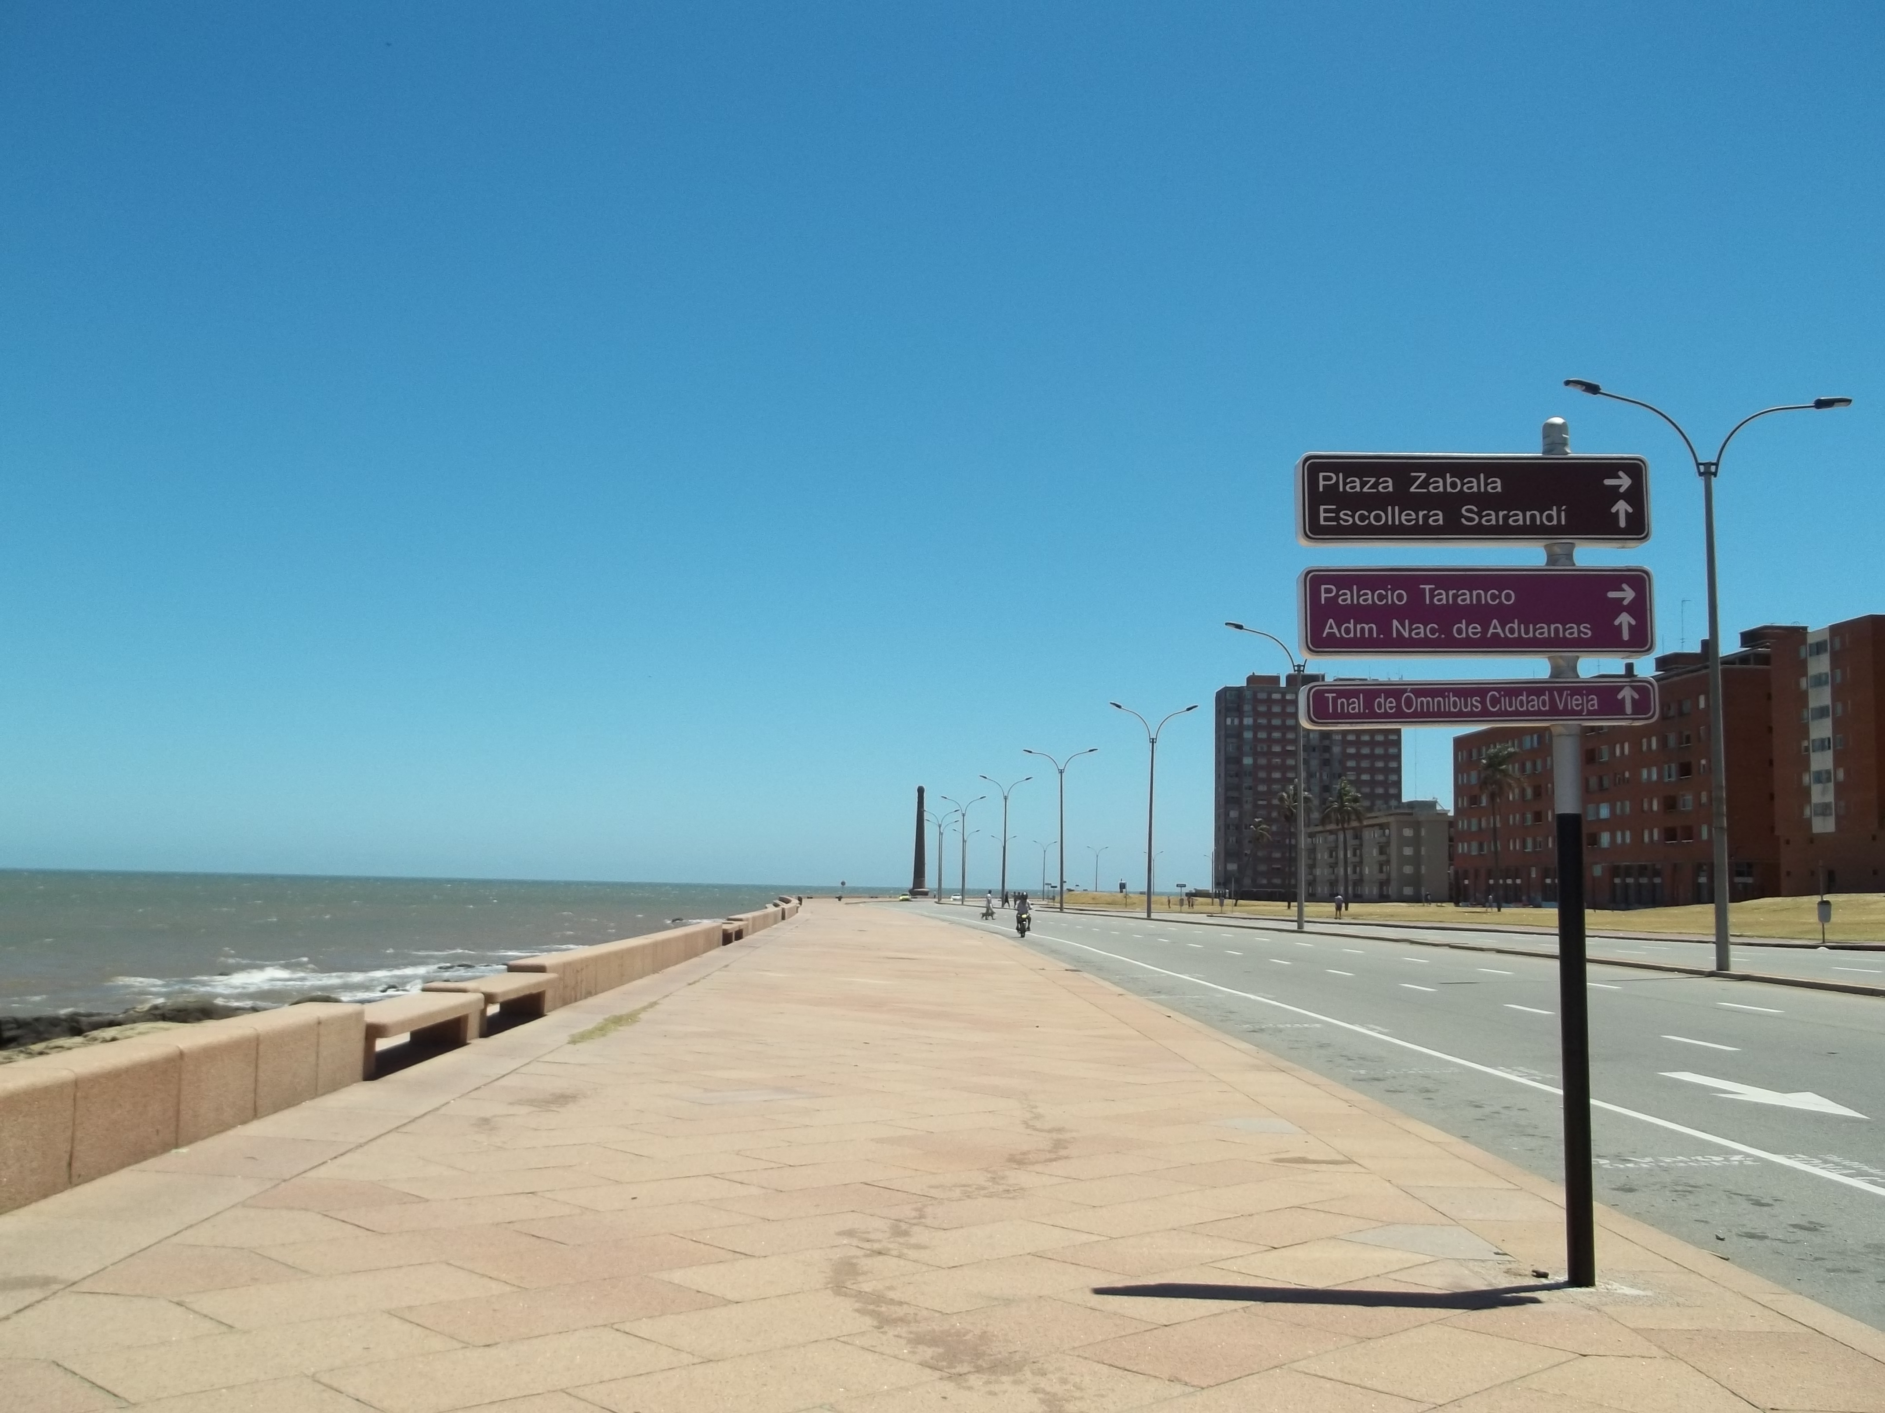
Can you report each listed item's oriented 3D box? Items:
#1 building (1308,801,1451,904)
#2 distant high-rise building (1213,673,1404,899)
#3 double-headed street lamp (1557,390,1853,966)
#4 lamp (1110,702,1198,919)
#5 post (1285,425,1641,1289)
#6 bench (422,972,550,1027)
[{"bbox_3d":[68.203,23.586,283.678,9.300,14.500,52.000,1,-6,-1],"label":"building"},{"bbox_3d":[78.740,18.257,388.315,37.200,47.500,16.000,1,-6,0],"label":"distant high-rise building"},{"bbox_3d":[15.981,-0.679,37.371,5.950,12.250,0.400,2,-6,-3],"label":"double-headed street lamp"},{"bbox_3d":[12.489,6.127,105.604,5.200,12.600,0.400,1,-6,0],"label":"lamp"},{"bbox_3d":[2.263,0.567,7.584,1.500,3.640,0.130,2,-6,-4],"label":"post"},{"bbox_3d":[-4.748,3.225,19.474,0.630,0.450,3.400,1,-6,-1],"label":"bench"}]

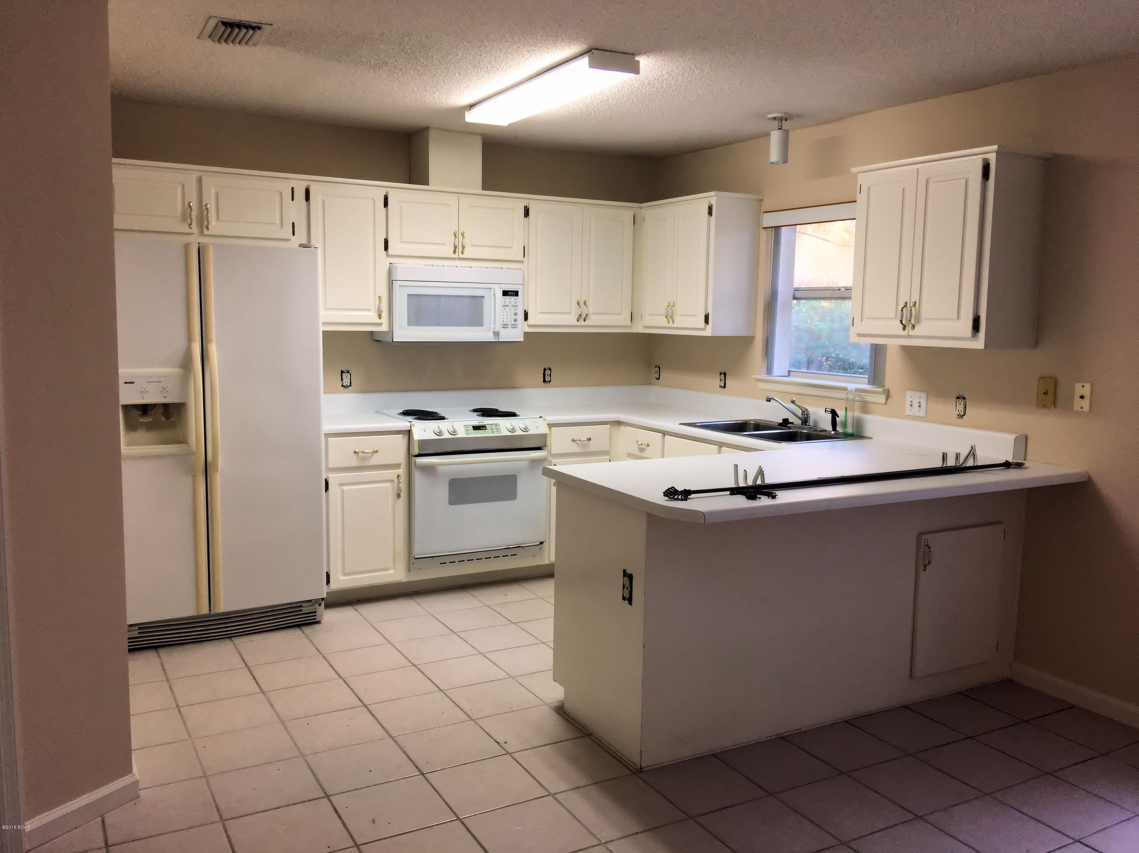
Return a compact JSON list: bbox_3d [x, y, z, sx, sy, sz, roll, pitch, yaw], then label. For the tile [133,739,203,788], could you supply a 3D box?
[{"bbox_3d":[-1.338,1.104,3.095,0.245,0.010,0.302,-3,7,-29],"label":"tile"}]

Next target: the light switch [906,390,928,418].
[{"bbox_3d":[1.583,-0.105,4.367,0.015,0.114,0.115,-3,8,-29],"label":"light switch"}]

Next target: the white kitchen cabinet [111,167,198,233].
[{"bbox_3d":[-2.019,-1.053,4.531,0.408,0.276,0.338,-3,8,-29],"label":"white kitchen cabinet"}]

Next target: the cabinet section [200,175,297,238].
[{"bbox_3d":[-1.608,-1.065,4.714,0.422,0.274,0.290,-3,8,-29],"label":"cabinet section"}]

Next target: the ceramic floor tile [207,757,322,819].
[{"bbox_3d":[-0.945,1.124,2.964,0.302,0.010,0.302,-3,7,-29],"label":"ceramic floor tile"}]

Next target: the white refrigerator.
[{"bbox_3d":[-1.696,0.046,4.453,0.906,1.756,0.863,-3,8,-29],"label":"white refrigerator"}]

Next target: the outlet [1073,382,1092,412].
[{"bbox_3d":[1.971,-0.110,3.669,0.010,0.111,0.069,-3,8,-29],"label":"outlet"}]

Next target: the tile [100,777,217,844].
[{"bbox_3d":[-1.215,1.139,2.833,0.300,0.010,0.300,-3,8,-29],"label":"tile"}]

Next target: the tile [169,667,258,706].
[{"bbox_3d":[-1.394,1.027,3.763,0.302,0.010,0.302,-3,7,-29],"label":"tile"}]

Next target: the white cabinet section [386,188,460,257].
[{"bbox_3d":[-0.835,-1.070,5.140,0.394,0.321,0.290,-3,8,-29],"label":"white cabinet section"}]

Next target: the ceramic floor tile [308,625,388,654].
[{"bbox_3d":[-1.003,0.965,4.327,0.291,0.010,0.291,-3,8,-29],"label":"ceramic floor tile"}]

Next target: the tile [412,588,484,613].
[{"bbox_3d":[-0.628,0.907,4.931,0.300,0.010,0.300,-3,8,-29],"label":"tile"}]

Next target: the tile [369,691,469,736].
[{"bbox_3d":[-0.559,1.063,3.528,0.295,0.010,0.295,-3,8,-29],"label":"tile"}]

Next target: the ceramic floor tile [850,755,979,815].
[{"bbox_3d":[1.105,1.149,3.060,0.295,0.010,0.295,-3,8,-29],"label":"ceramic floor tile"}]

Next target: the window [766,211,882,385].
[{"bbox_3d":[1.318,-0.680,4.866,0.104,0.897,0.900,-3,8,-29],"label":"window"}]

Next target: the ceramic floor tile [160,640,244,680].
[{"bbox_3d":[-1.544,0.995,4.029,0.302,0.010,0.302,-3,7,-29],"label":"ceramic floor tile"}]

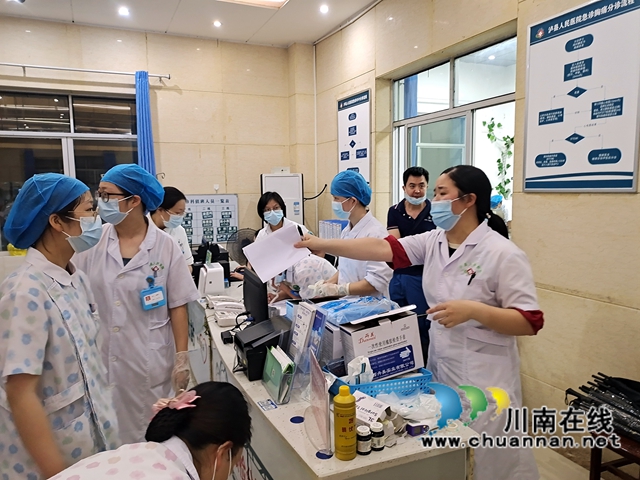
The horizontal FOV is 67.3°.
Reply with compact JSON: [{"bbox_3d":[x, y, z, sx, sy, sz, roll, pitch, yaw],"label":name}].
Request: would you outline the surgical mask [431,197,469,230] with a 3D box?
[{"bbox_3d":[0.430,-0.089,1.610,0.095,0.113,0.130,-2,6,-11],"label":"surgical mask"}]

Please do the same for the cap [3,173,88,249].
[{"bbox_3d":[-0.811,-0.087,1.420,0.230,0.215,0.200,-4,7,-25],"label":"cap"}]

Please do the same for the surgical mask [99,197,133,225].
[{"bbox_3d":[-0.761,-0.109,1.780,0.130,0.108,0.095,4,8,37],"label":"surgical mask"}]

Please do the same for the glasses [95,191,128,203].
[{"bbox_3d":[-0.754,-0.162,1.797,0.140,0.045,0.140,4,8,37],"label":"glasses"}]

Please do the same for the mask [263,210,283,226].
[{"bbox_3d":[-0.298,-0.138,3.080,0.135,0.110,0.085,-10,6,-6],"label":"mask"}]

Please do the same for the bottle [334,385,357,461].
[{"bbox_3d":[0.074,0.530,1.404,0.065,0.207,0.065,-1,6,0],"label":"bottle"}]

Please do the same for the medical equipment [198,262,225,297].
[{"bbox_3d":[-0.827,0.300,3.651,0.170,0.220,0.170,-3,7,-24],"label":"medical equipment"}]

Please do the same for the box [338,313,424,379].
[{"bbox_3d":[0.241,0.416,1.881,0.275,0.200,0.122,-10,4,-20],"label":"box"}]

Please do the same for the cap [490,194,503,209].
[{"bbox_3d":[2.191,-0.474,6.000,0.240,0.190,0.210,-1,6,-6],"label":"cap"}]

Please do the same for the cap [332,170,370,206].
[{"bbox_3d":[0.155,-0.257,2.400,0.205,0.180,0.190,-2,6,-14],"label":"cap"}]

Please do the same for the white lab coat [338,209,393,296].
[{"bbox_3d":[0.240,0.299,2.466,0.270,0.900,0.410,-2,6,-14],"label":"white lab coat"}]

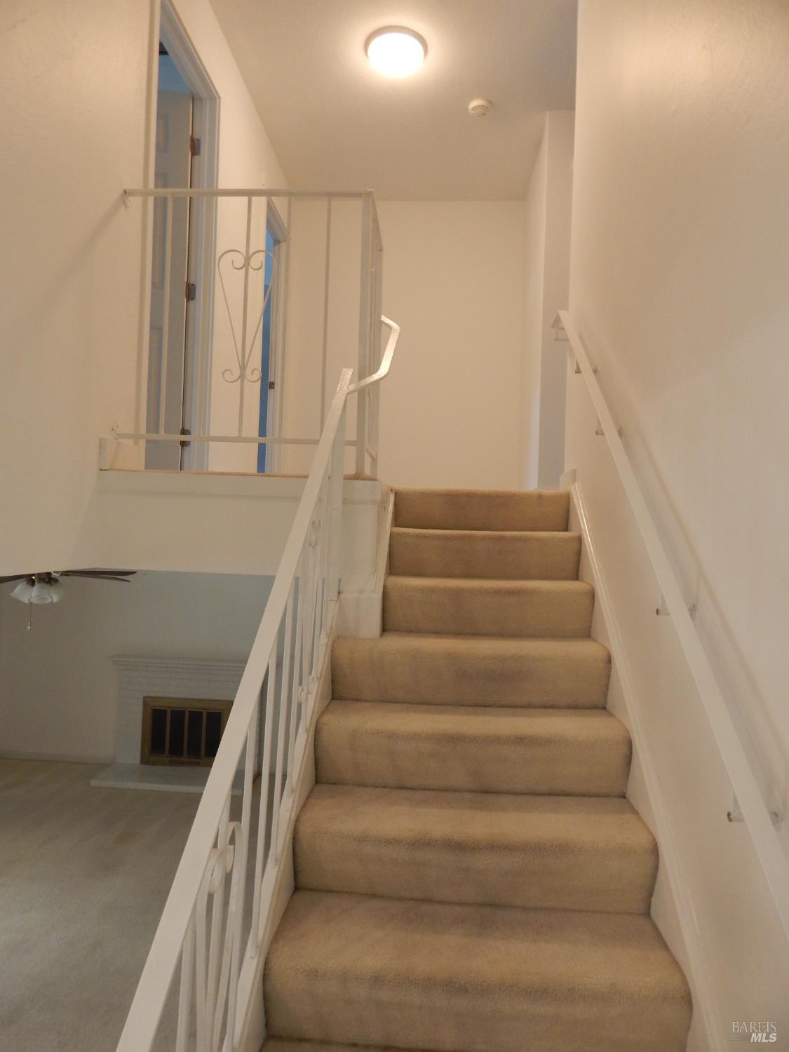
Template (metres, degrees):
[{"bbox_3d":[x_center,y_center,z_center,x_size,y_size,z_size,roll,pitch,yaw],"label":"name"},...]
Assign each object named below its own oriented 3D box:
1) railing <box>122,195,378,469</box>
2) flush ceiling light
[{"bbox_3d":[-0.528,-0.696,2.633,0.925,1.022,0.520,2,-1,4],"label":"railing"},{"bbox_3d":[0.007,-2.535,3.622,0.338,0.094,0.338,2,-1,4],"label":"flush ceiling light"}]

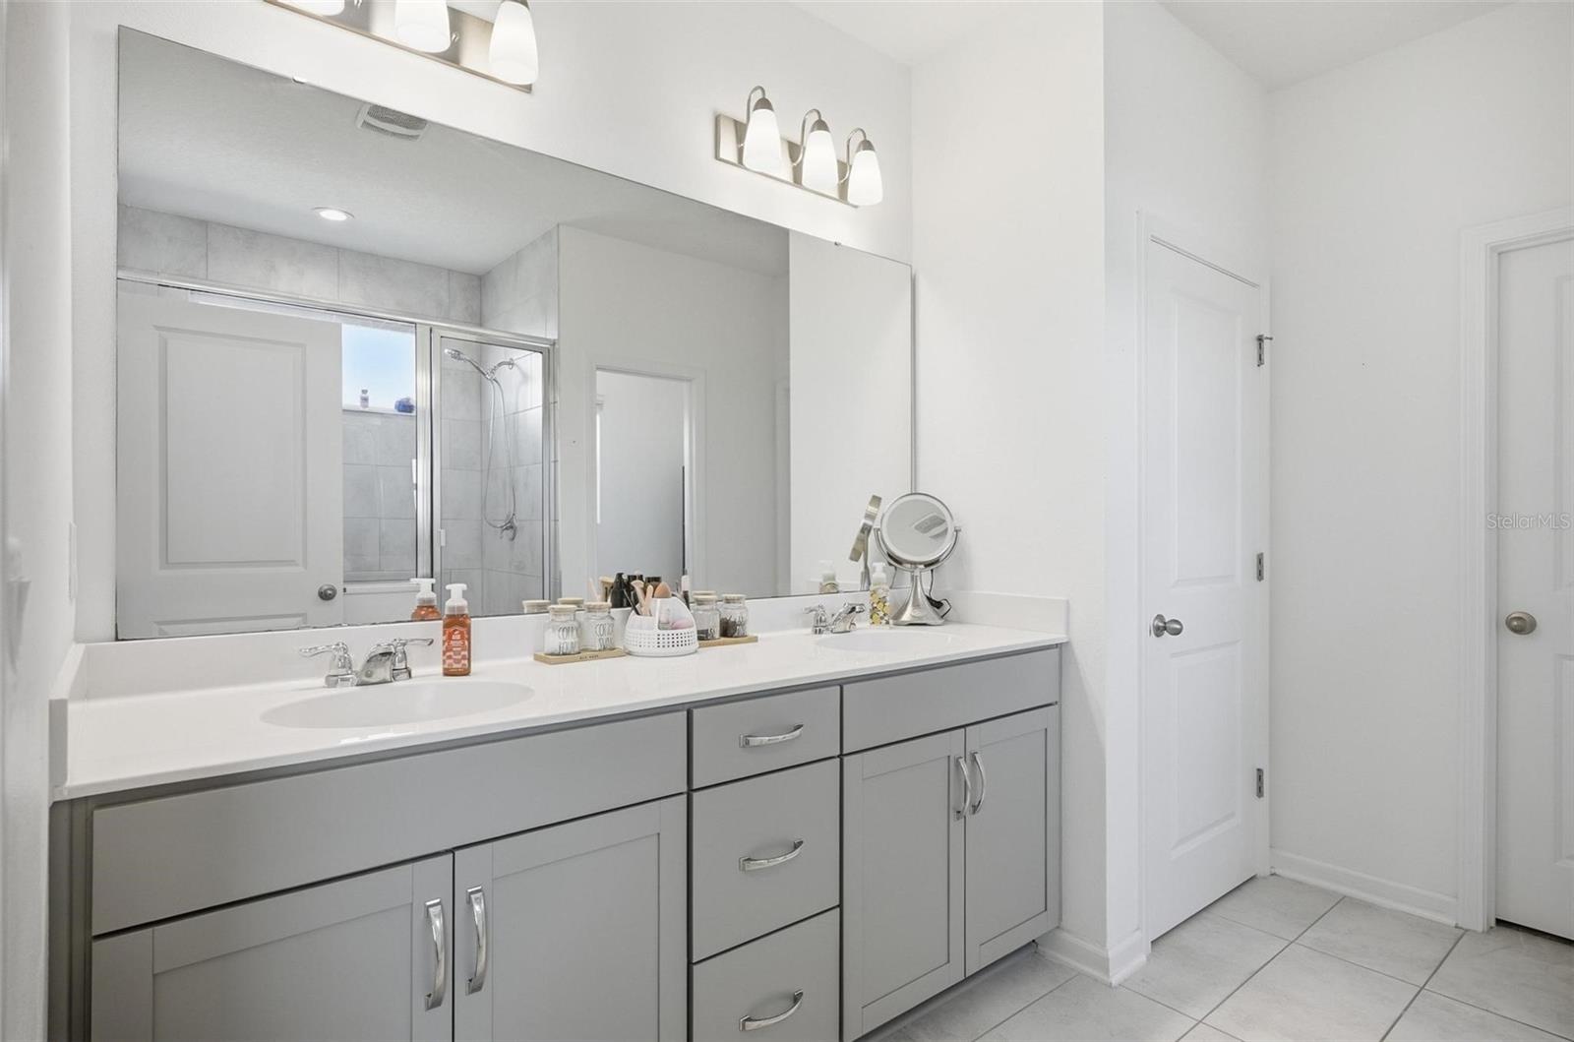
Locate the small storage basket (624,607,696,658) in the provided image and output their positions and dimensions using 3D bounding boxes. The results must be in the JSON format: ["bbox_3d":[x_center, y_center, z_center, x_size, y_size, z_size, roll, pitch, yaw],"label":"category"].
[{"bbox_3d":[-0.305,0.262,1.922,0.182,0.118,0.178,0,0,0],"label":"small storage basket"}]

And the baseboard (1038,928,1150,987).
[{"bbox_3d":[0.869,1.191,2.230,0.196,0.084,0.226,0,0,-38],"label":"baseboard"}]

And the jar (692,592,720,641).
[{"bbox_3d":[-0.215,0.256,2.059,0.079,0.108,0.079,0,0,0],"label":"jar"}]

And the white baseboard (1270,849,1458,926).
[{"bbox_3d":[1.869,1.194,2.574,0.015,0.082,0.511,0,-1,-38],"label":"white baseboard"}]

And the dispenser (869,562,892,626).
[{"bbox_3d":[0.289,0.227,2.426,0.060,0.194,0.060,0,-1,7],"label":"dispenser"}]

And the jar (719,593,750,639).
[{"bbox_3d":[-0.142,0.256,2.113,0.077,0.108,0.077,0,0,0],"label":"jar"}]

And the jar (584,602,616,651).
[{"bbox_3d":[-0.451,0.255,1.883,0.077,0.108,0.077,0,0,0],"label":"jar"}]

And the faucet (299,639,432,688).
[{"bbox_3d":[-0.783,0.273,1.496,0.232,0.080,0.138,0,-1,-38],"label":"faucet"}]

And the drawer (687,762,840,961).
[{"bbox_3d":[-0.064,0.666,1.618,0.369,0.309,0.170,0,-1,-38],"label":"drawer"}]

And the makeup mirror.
[{"bbox_3d":[0.418,0.117,2.507,0.262,0.415,0.175,0,-1,10],"label":"makeup mirror"}]

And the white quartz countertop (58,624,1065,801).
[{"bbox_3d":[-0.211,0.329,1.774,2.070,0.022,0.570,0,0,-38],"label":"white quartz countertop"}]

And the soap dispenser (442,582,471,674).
[{"bbox_3d":[-0.679,0.223,1.615,0.055,0.184,0.058,0,-1,-23],"label":"soap dispenser"}]

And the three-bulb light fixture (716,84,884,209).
[{"bbox_3d":[0.068,-1.063,2.253,0.530,0.235,0.182,0,0,-38],"label":"three-bulb light fixture"}]

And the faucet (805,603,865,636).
[{"bbox_3d":[0.166,0.282,2.244,0.232,0.080,0.138,0,-1,-38],"label":"faucet"}]

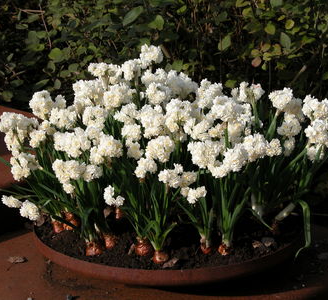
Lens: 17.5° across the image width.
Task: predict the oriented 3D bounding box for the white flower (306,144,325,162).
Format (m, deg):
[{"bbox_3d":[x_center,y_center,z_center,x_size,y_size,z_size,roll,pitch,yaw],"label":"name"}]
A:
[{"bbox_3d":[0.408,0.009,2.860,0.047,0.047,0.050,-6,18,-20],"label":"white flower"}]

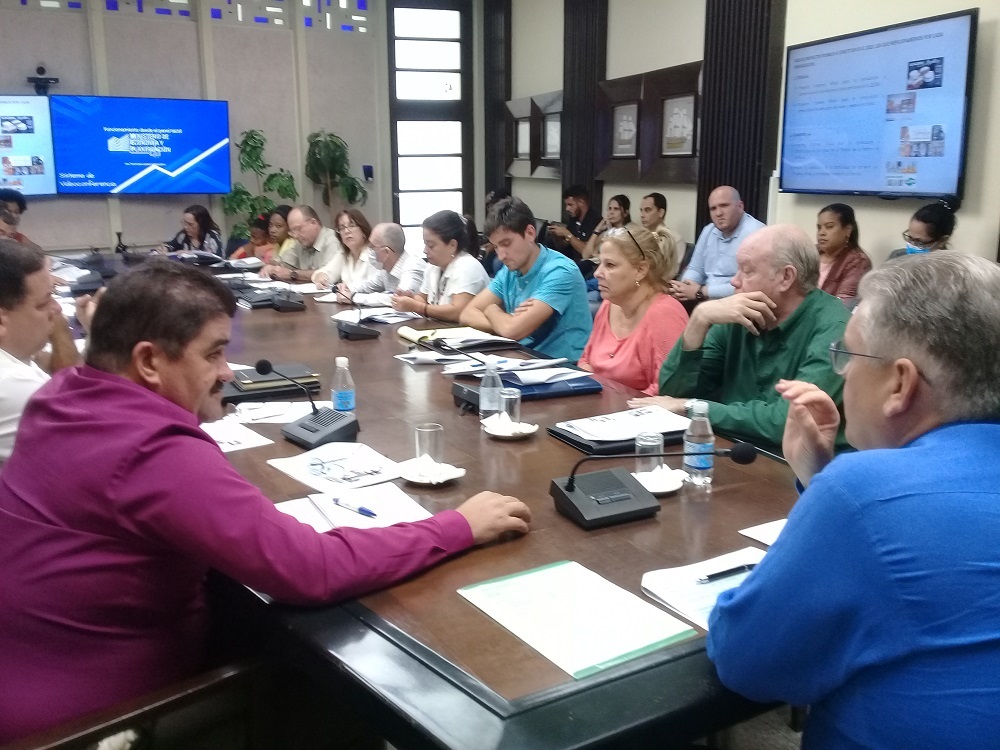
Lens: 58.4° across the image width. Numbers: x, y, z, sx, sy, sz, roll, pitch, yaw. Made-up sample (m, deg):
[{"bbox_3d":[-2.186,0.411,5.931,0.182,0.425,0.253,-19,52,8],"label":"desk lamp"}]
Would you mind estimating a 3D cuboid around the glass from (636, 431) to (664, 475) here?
[{"bbox_3d":[0.309,0.168,1.843,0.061,0.092,0.061,0,12,0],"label":"glass"}]

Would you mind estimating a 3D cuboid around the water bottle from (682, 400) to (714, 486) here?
[{"bbox_3d":[0.415,0.139,1.860,0.064,0.167,0.064,0,13,0],"label":"water bottle"}]

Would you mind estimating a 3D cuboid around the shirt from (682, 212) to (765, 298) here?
[{"bbox_3d":[1.194,-0.557,4.600,0.400,0.620,0.520,-12,17,-41],"label":"shirt"}]

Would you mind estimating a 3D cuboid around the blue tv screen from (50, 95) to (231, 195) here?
[{"bbox_3d":[-3.518,-2.245,8.800,1.600,0.910,0.060,-5,14,-19],"label":"blue tv screen"}]

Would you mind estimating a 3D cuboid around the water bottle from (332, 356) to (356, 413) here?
[{"bbox_3d":[-0.403,0.039,2.306,0.064,0.167,0.064,0,13,0],"label":"water bottle"}]

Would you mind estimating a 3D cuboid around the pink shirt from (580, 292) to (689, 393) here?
[{"bbox_3d":[0.469,0.004,2.894,0.310,0.530,0.450,-7,14,-29],"label":"pink shirt"}]

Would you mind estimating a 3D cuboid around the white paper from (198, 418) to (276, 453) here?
[{"bbox_3d":[-0.711,0.150,2.193,0.216,0.004,0.279,-10,16,-36],"label":"white paper"}]

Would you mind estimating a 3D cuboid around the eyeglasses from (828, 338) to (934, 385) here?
[{"bbox_3d":[0.513,-0.020,1.127,0.140,0.050,0.145,-11,16,-39],"label":"eyeglasses"}]

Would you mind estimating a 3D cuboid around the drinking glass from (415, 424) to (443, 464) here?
[{"bbox_3d":[-0.149,0.155,1.906,0.061,0.092,0.061,0,12,0],"label":"drinking glass"}]

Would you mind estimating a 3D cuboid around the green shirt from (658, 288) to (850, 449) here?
[{"bbox_3d":[0.751,0.072,2.397,0.420,0.580,0.560,-6,14,-25],"label":"green shirt"}]

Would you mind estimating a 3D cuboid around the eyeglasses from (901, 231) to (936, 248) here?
[{"bbox_3d":[1.756,-0.567,3.730,0.140,0.045,0.140,-30,25,-22],"label":"eyeglasses"}]

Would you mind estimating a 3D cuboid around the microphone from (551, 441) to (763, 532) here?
[{"bbox_3d":[0.276,0.189,1.632,0.270,0.165,0.270,-6,14,-25],"label":"microphone"}]

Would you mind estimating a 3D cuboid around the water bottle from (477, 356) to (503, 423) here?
[{"bbox_3d":[-0.019,0.039,2.304,0.064,0.167,0.064,0,13,0],"label":"water bottle"}]

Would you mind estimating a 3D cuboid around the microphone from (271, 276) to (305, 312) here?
[{"bbox_3d":[-1.009,-0.396,4.266,0.155,0.145,0.150,11,17,41],"label":"microphone"}]

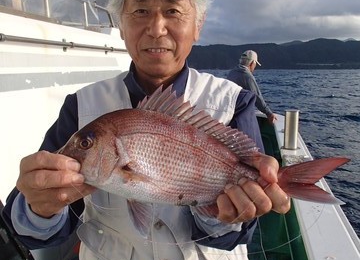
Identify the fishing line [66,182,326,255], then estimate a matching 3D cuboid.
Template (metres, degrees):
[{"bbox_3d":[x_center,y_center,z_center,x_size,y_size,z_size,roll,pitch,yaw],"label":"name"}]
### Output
[{"bbox_3d":[0.023,0.123,0.540,0.355,0.098,0.080,0,9,0],"label":"fishing line"}]

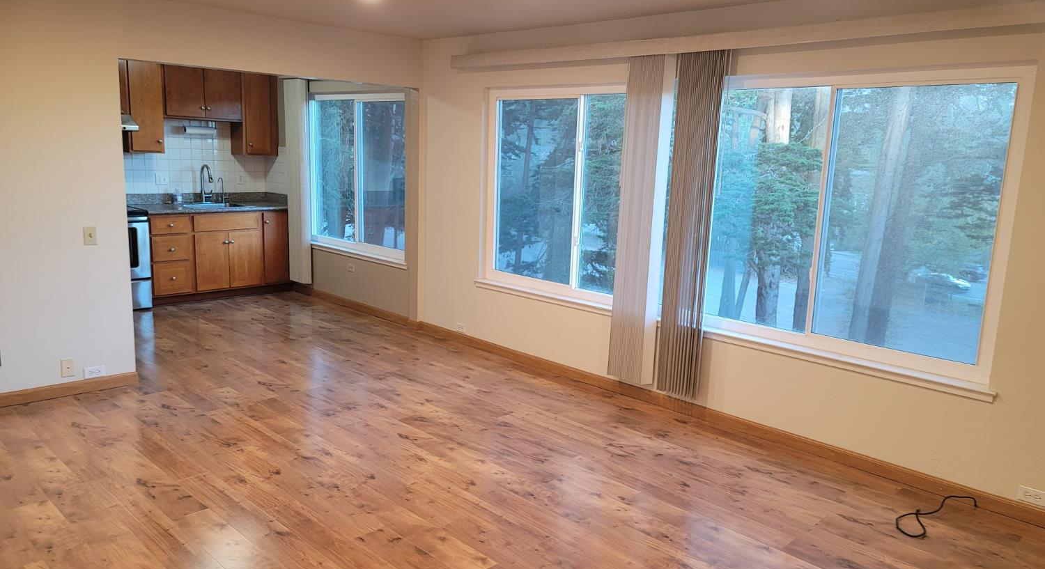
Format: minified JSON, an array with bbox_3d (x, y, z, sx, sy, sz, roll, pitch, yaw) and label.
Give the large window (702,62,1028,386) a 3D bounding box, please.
[{"bbox_3d":[1.625,-0.364,4.062,1.735,1.480,0.100,12,14,43],"label":"large window"}]

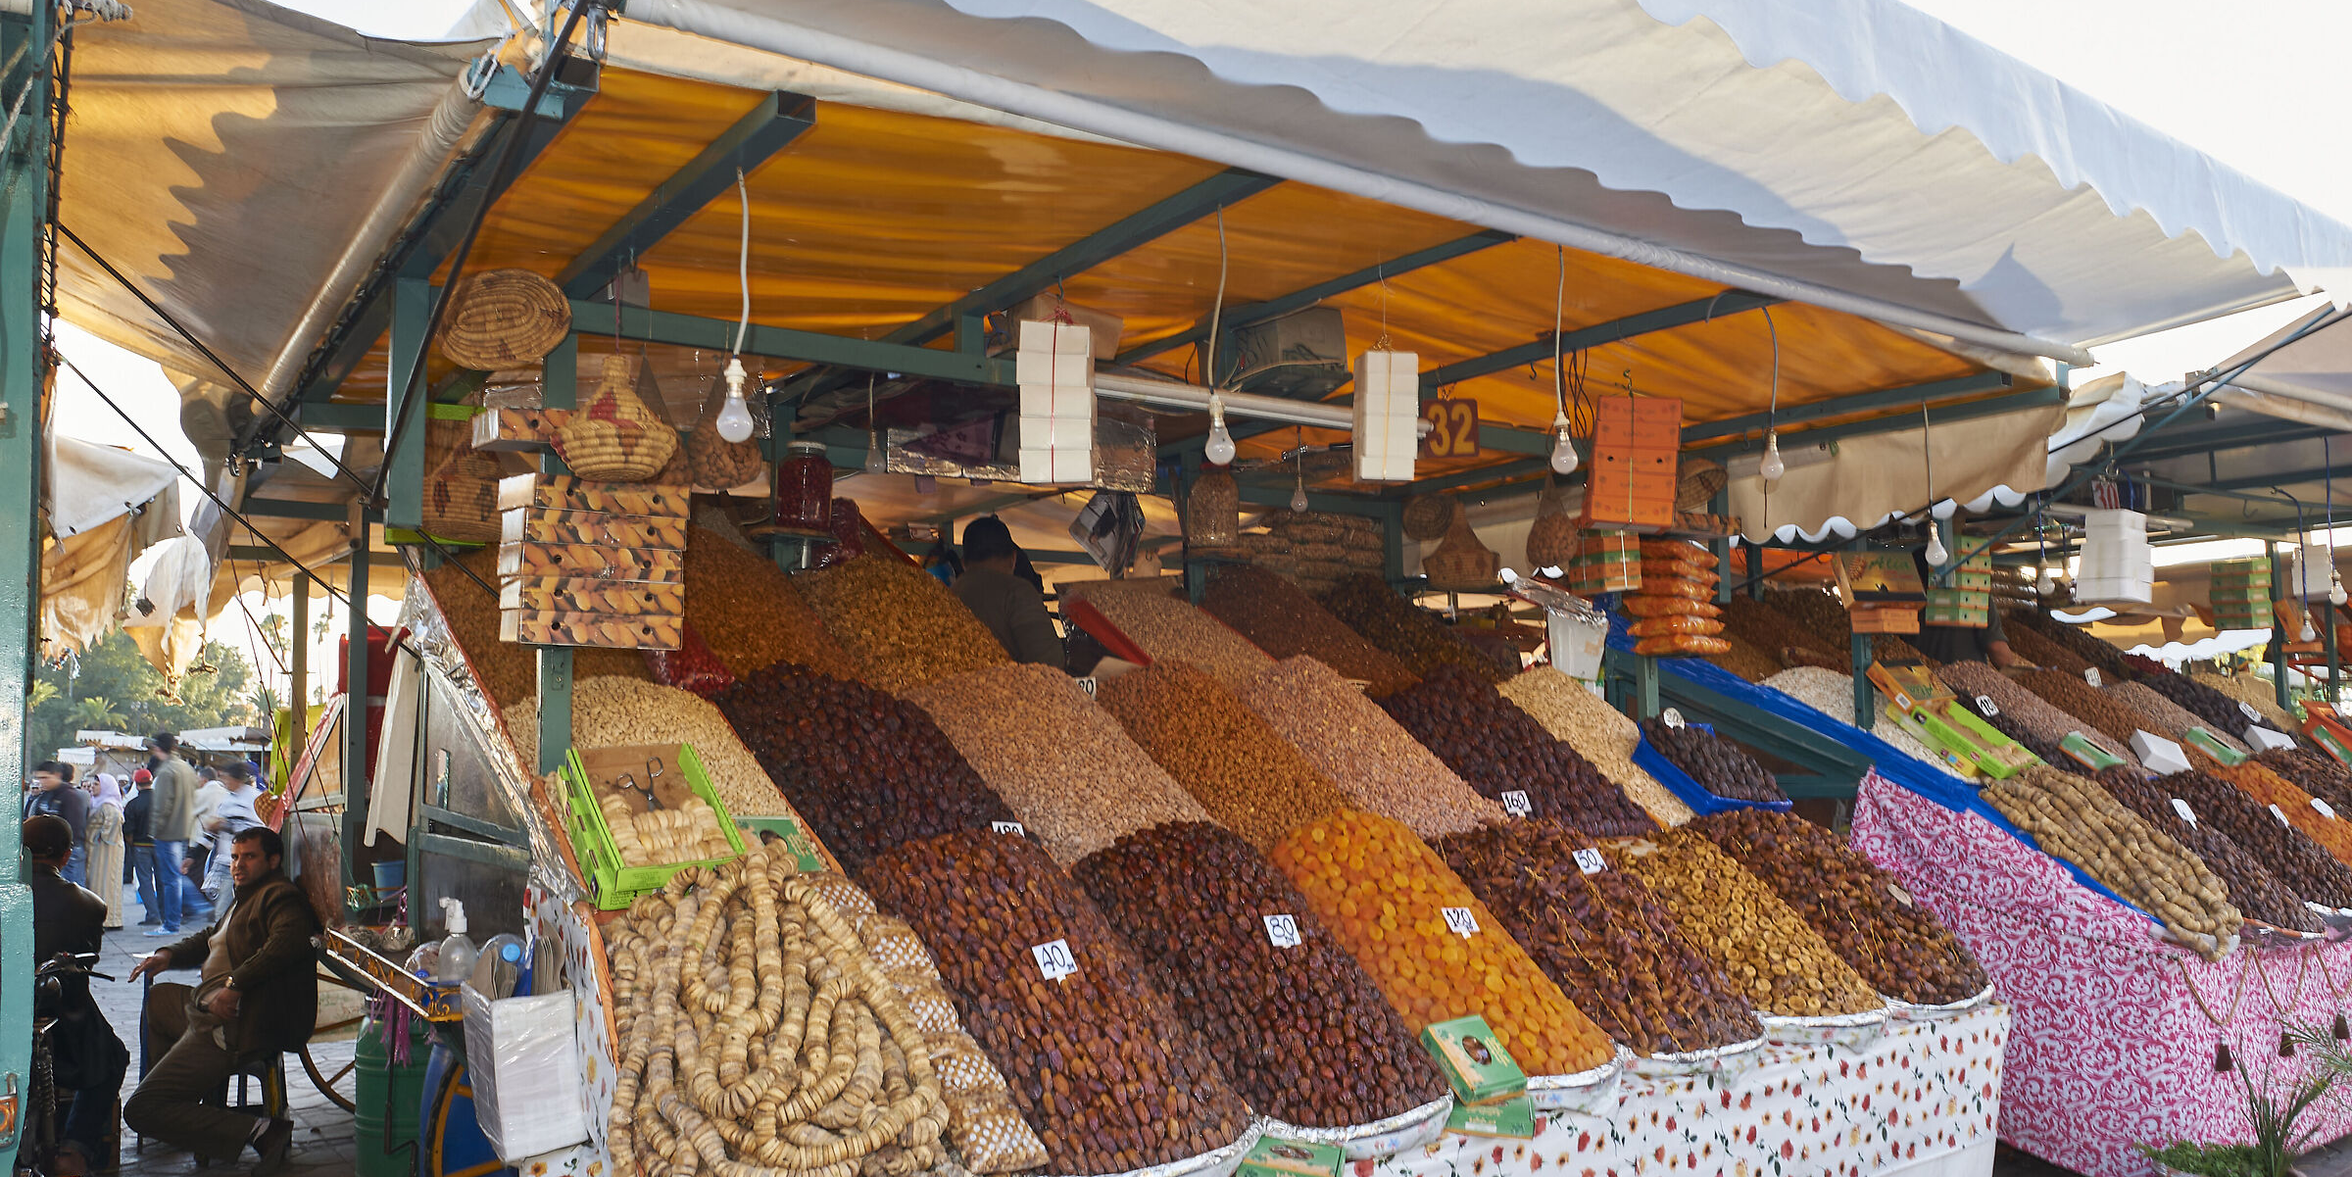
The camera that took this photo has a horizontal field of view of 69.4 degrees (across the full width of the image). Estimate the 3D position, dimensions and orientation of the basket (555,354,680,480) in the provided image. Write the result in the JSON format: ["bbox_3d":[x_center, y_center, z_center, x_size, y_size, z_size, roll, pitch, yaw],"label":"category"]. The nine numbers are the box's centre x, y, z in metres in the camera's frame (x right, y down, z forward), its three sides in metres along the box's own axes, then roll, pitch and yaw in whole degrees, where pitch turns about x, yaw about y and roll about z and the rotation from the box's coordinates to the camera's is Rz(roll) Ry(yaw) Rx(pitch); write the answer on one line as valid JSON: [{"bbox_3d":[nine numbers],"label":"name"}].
[{"bbox_3d":[-1.053,-0.322,3.200,0.240,0.225,0.240,0,-4,0],"label":"basket"}]

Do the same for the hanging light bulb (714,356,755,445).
[{"bbox_3d":[-0.733,-0.311,2.820,0.062,0.143,0.062,0,-4,0],"label":"hanging light bulb"}]

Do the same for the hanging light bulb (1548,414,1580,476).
[{"bbox_3d":[0.850,-0.316,3.720,0.061,0.137,0.061,0,-4,0],"label":"hanging light bulb"}]

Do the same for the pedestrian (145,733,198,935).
[{"bbox_3d":[-8.712,2.123,14.700,0.400,1.750,0.480,0,-4,0],"label":"pedestrian"}]

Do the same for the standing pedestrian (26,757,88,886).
[{"bbox_3d":[-9.749,2.314,14.800,0.500,1.670,0.400,-4,-5,40],"label":"standing pedestrian"}]

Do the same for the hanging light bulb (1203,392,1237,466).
[{"bbox_3d":[0.086,-0.306,3.290,0.061,0.140,0.061,0,-4,0],"label":"hanging light bulb"}]

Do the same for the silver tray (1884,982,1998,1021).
[{"bbox_3d":[2.001,1.175,4.745,0.540,0.100,0.520,2,-6,-38],"label":"silver tray"}]

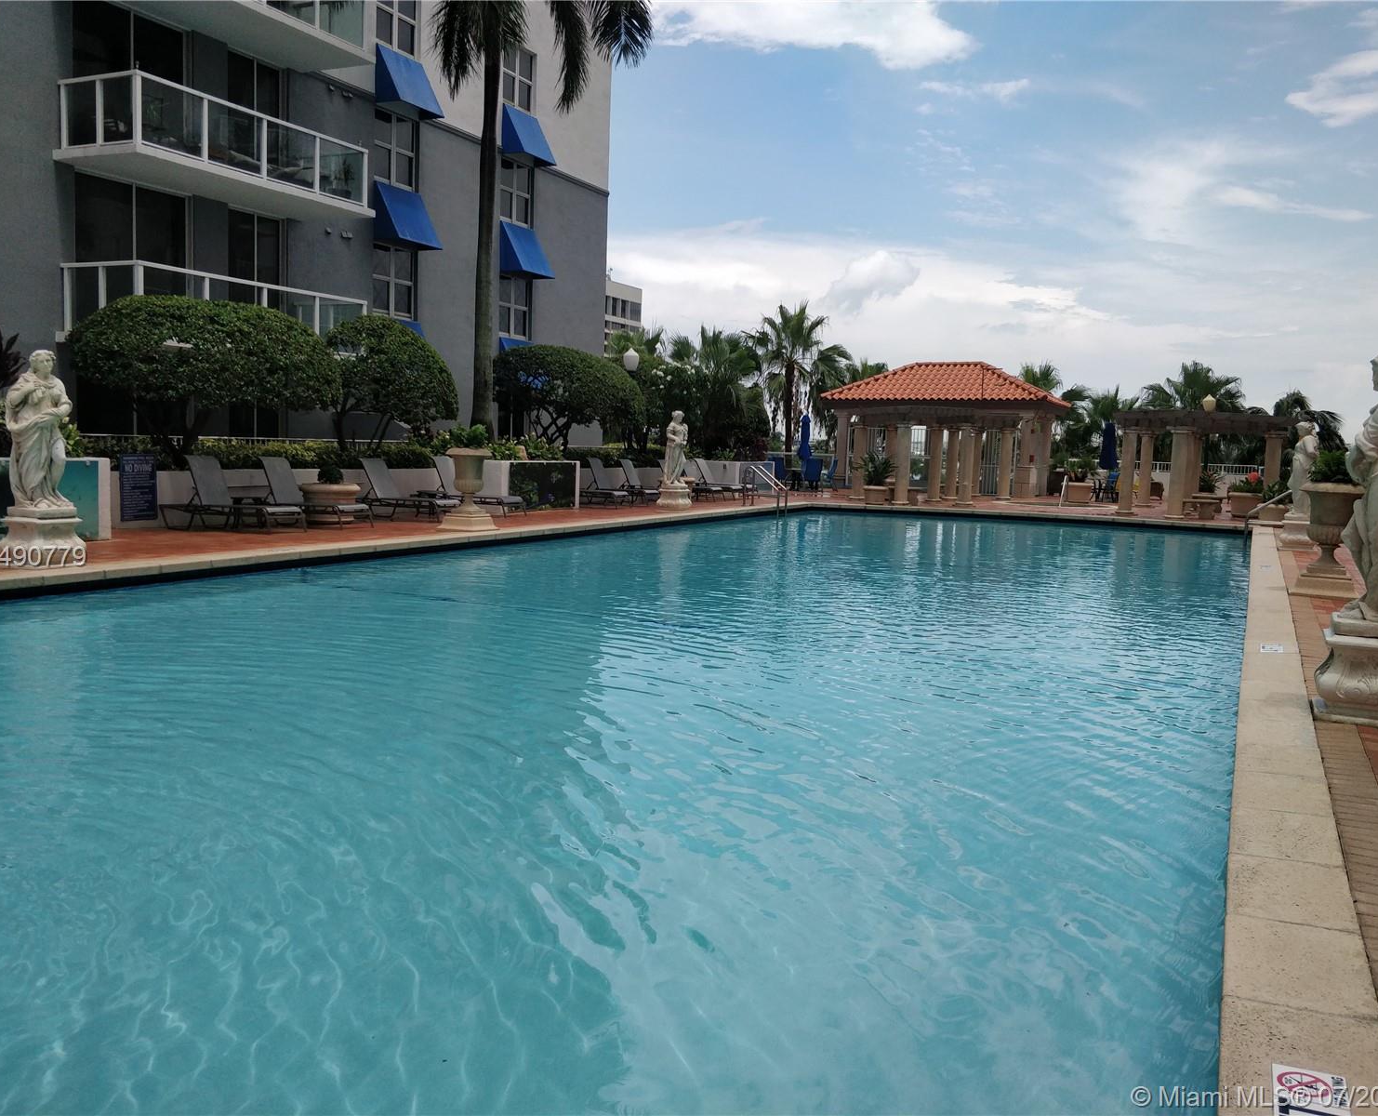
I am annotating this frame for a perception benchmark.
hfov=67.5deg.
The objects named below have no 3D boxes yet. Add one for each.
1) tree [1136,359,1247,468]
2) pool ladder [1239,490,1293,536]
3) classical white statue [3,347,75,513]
[{"bbox_3d":[17.544,-4.584,36.000,3.500,4.500,3.500,5,7,29],"label":"tree"},{"bbox_3d":[10.405,-0.644,18.267,0.950,1.150,0.550,5,7,29],"label":"pool ladder"},{"bbox_3d":[-6.608,-1.301,10.500,0.420,1.600,0.520,7,8,35],"label":"classical white statue"}]

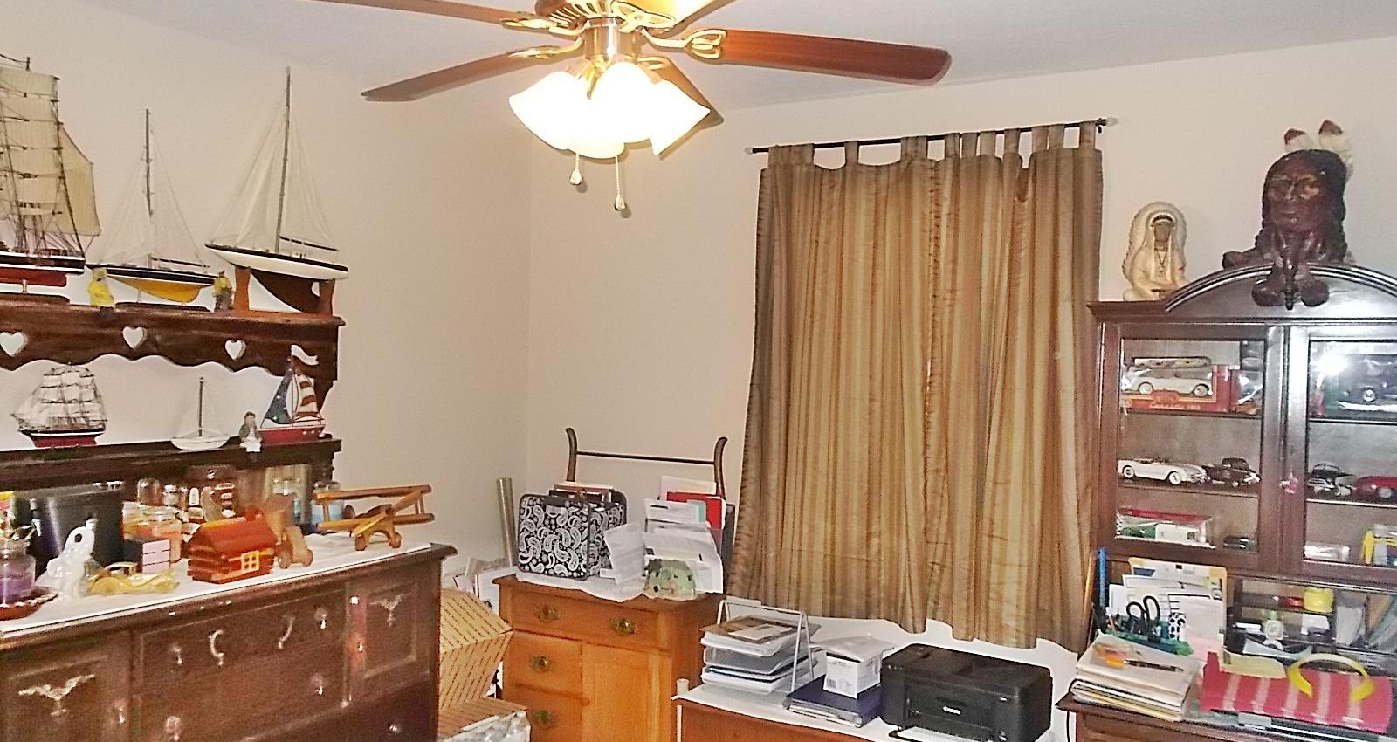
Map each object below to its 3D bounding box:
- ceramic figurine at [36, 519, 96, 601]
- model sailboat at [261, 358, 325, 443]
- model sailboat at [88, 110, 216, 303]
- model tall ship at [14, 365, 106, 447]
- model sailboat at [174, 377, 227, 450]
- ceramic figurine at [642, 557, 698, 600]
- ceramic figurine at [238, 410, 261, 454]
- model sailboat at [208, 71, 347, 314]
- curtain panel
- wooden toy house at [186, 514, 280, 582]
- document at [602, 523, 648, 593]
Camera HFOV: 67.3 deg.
[{"bbox_3d":[-1.540,0.456,2.553,0.117,0.178,0.107,2,2,31],"label":"ceramic figurine"},{"bbox_3d":[-1.237,0.087,3.183,0.055,0.272,0.227,2,1,31],"label":"model sailboat"},{"bbox_3d":[-1.461,-0.439,2.822,0.086,0.502,0.350,2,2,31],"label":"model sailboat"},{"bbox_3d":[-1.601,0.093,2.640,0.075,0.222,0.232,2,1,31],"label":"model tall ship"},{"bbox_3d":[-1.375,0.124,2.904,0.051,0.203,0.168,2,2,31],"label":"model sailboat"},{"bbox_3d":[-0.093,0.716,3.605,0.157,0.127,0.102,2,2,31],"label":"ceramic figurine"},{"bbox_3d":[-1.285,0.181,3.002,0.060,0.130,0.058,2,1,31],"label":"ceramic figurine"},{"bbox_3d":[-1.276,-0.549,3.222,0.115,0.750,0.505,2,1,31],"label":"model sailboat"},{"bbox_3d":[0.673,0.032,3.435,1.228,1.573,0.112,2,2,31],"label":"curtain panel"},{"bbox_3d":[-1.236,0.455,2.791,0.137,0.173,0.168,2,2,31],"label":"wooden toy house"},{"bbox_3d":[-0.244,0.668,3.680,0.030,0.195,0.220,-15,-8,30],"label":"document"}]

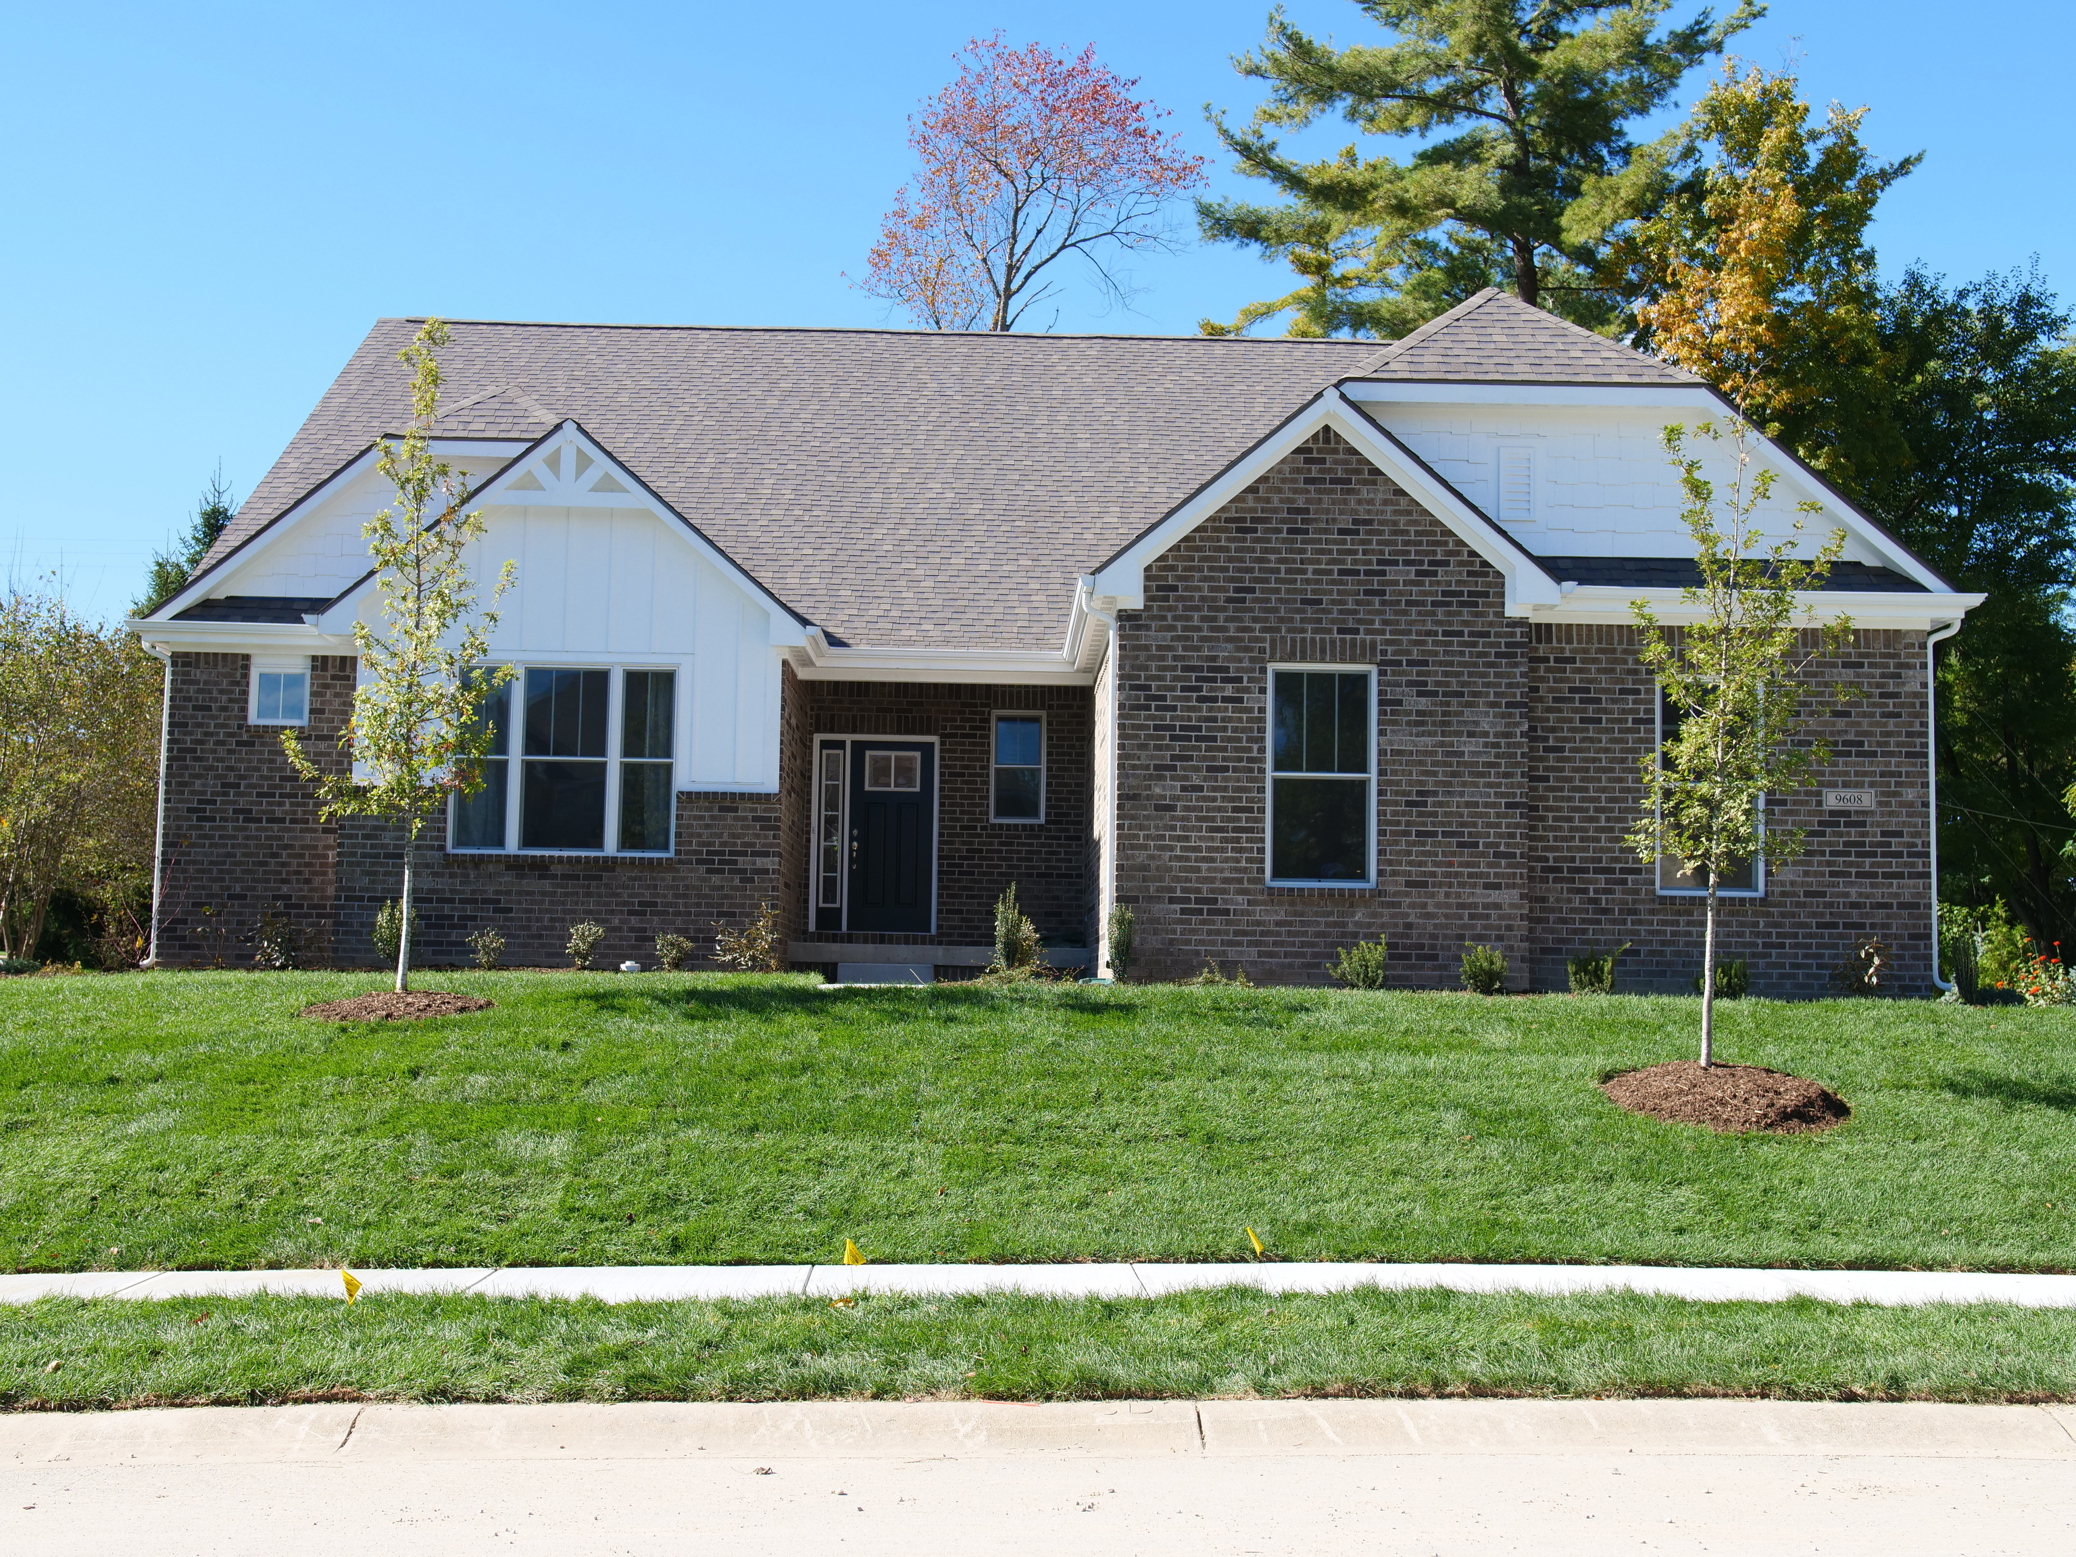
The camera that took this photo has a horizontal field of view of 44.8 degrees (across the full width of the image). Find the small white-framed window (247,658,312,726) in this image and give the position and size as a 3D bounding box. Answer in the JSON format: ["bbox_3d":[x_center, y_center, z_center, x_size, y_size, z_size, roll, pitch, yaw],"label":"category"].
[{"bbox_3d":[-7.216,-0.827,23.985,0.609,0.653,0.100,1,-6,0],"label":"small white-framed window"}]

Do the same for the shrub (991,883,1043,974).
[{"bbox_3d":[-0.195,1.389,23.273,0.494,0.846,0.470,1,-6,0],"label":"shrub"}]

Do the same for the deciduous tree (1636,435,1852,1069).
[{"bbox_3d":[4.439,-0.266,15.884,1.383,4.118,1.380,1,-6,0],"label":"deciduous tree"}]

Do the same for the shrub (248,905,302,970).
[{"bbox_3d":[-6.955,1.466,22.955,0.500,0.610,0.475,1,-5,-1],"label":"shrub"}]

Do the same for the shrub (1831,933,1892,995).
[{"bbox_3d":[6.479,1.483,19.807,0.500,0.504,0.475,1,-5,-1],"label":"shrub"}]

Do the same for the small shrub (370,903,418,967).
[{"bbox_3d":[-5.827,1.422,22.824,0.440,0.623,0.440,1,-6,0],"label":"small shrub"}]

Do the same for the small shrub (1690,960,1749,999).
[{"bbox_3d":[5.362,1.583,19.779,0.473,0.325,0.450,1,-5,-1],"label":"small shrub"}]

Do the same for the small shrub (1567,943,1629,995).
[{"bbox_3d":[4.399,1.506,19.771,0.486,0.426,0.461,1,-5,-1],"label":"small shrub"}]

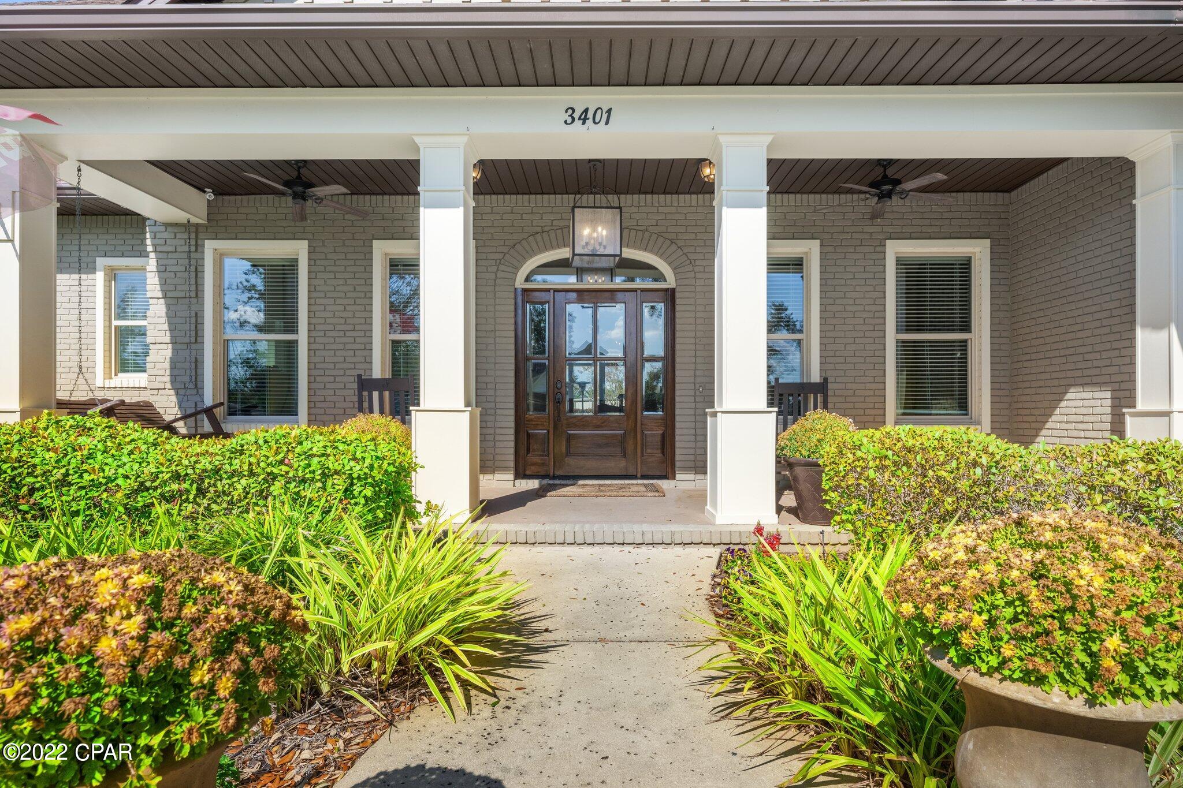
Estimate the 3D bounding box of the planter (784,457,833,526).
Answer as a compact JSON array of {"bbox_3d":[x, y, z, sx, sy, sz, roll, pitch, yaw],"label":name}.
[{"bbox_3d":[1.720,0.706,4.850,0.590,0.465,0.590,0,-1,1],"label":"planter"}]

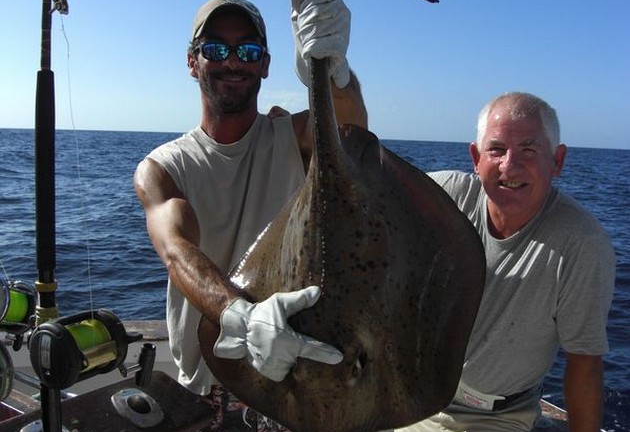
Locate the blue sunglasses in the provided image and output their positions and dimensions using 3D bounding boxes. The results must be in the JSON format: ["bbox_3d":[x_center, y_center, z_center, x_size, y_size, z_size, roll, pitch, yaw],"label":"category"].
[{"bbox_3d":[-0.187,-0.358,1.550,0.147,0.045,0.140,1,4,-9],"label":"blue sunglasses"}]

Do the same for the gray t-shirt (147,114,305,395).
[{"bbox_3d":[-0.196,0.090,1.620,0.410,0.640,0.270,1,6,-8],"label":"gray t-shirt"}]

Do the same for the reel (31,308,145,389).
[{"bbox_3d":[-0.390,0.230,1.190,0.165,0.112,0.115,-4,9,-42],"label":"reel"}]

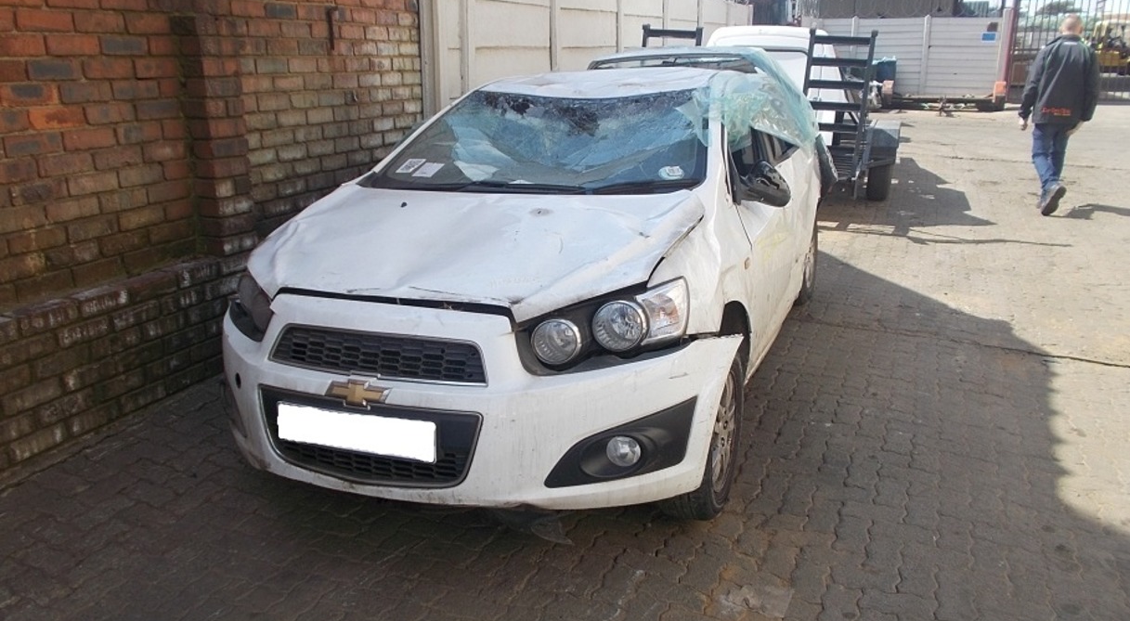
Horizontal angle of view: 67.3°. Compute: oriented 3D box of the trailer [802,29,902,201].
[{"bbox_3d":[2.364,-2.066,9.005,2.250,1.620,4.900,6,18,20],"label":"trailer"}]

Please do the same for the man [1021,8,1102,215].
[{"bbox_3d":[4.571,-1.817,7.896,0.620,1.770,0.560,8,19,25],"label":"man"}]

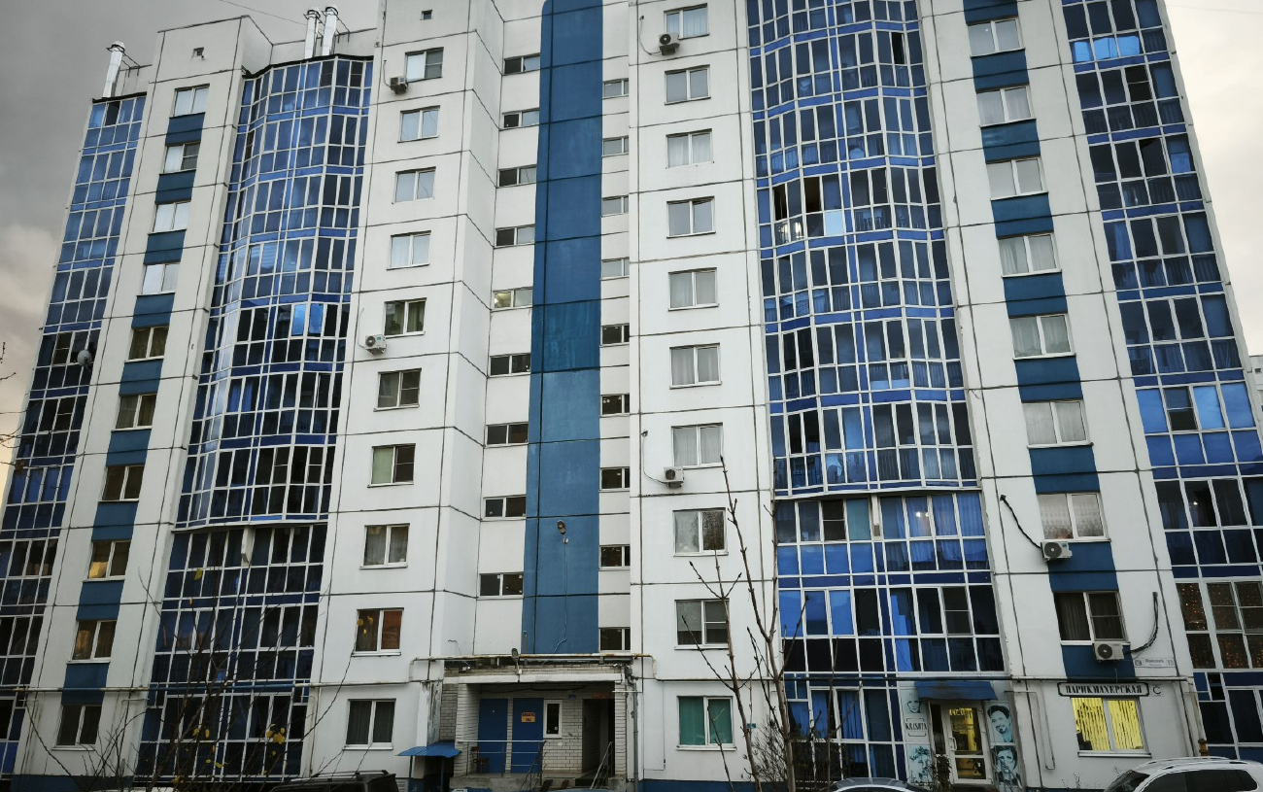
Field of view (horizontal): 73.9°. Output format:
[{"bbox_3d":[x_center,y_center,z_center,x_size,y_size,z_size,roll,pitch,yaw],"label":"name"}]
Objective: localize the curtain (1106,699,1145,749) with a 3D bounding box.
[{"bbox_3d":[13.324,8.847,22.594,0.673,1.252,0.100,-4,-18,12],"label":"curtain"}]

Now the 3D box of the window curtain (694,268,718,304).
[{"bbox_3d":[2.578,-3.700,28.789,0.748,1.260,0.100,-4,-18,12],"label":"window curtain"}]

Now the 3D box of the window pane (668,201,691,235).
[{"bbox_3d":[1.749,-6.341,30.185,0.780,1.330,0.040,-4,-18,12],"label":"window pane"}]

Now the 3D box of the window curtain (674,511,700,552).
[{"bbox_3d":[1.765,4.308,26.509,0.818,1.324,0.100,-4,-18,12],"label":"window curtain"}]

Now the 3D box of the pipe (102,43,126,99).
[{"bbox_3d":[-24.267,-15.169,39.280,0.500,3.100,0.500,-4,-17,12],"label":"pipe"}]

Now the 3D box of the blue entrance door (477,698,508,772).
[{"bbox_3d":[-4.331,10.609,26.225,0.940,2.151,0.080,-4,-18,12],"label":"blue entrance door"}]

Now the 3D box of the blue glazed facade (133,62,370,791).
[{"bbox_3d":[-13.773,-0.907,32.108,6.450,28.250,1.000,-4,-18,12],"label":"blue glazed facade"}]

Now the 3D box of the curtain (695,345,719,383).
[{"bbox_3d":[2.585,-1.070,28.239,0.700,1.242,0.100,-4,-18,12],"label":"curtain"}]

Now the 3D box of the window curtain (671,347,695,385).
[{"bbox_3d":[1.760,-1.023,28.515,0.800,1.300,0.100,-4,-17,12],"label":"window curtain"}]

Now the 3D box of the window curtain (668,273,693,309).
[{"bbox_3d":[1.740,-3.689,29.260,0.810,1.324,0.100,-4,-18,12],"label":"window curtain"}]

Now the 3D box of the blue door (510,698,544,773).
[{"bbox_3d":[-3.276,10.706,26.526,1.034,2.190,0.080,-4,-18,12],"label":"blue door"}]

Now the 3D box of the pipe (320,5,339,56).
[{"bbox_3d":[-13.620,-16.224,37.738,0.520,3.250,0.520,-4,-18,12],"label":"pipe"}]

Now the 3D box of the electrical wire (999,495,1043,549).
[{"bbox_3d":[11.213,3.608,24.175,0.938,1.586,0.150,-4,-18,12],"label":"electrical wire"}]

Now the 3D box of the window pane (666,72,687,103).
[{"bbox_3d":[1.710,-11.697,31.851,0.780,1.330,0.040,-4,-18,12],"label":"window pane"}]

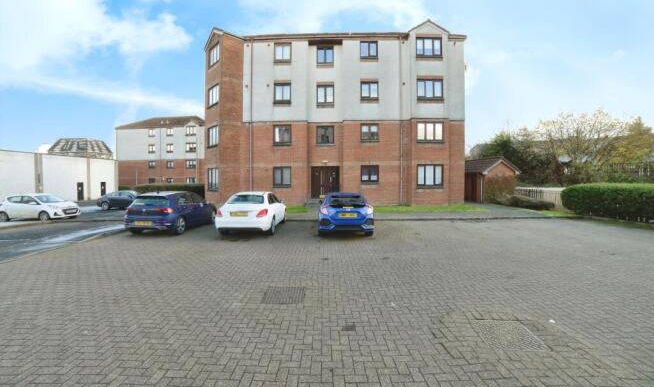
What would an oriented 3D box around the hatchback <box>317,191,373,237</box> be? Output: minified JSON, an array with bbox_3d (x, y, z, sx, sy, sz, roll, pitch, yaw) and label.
[{"bbox_3d":[0.670,0.670,10.000,1.820,1.430,4.500,0,2,1],"label":"hatchback"}]

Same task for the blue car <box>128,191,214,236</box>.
[{"bbox_3d":[-5.970,0.650,10.480,1.820,1.470,4.290,0,2,2],"label":"blue car"}]

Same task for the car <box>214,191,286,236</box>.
[{"bbox_3d":[-2.750,0.660,10.180,1.830,1.440,4.680,0,2,-1],"label":"car"}]

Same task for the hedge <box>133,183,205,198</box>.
[{"bbox_3d":[-13.700,0.000,24.000,7.500,1.750,1.600,0,2,0],"label":"hedge"}]

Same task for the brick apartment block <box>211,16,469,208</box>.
[{"bbox_3d":[0.250,-5.900,21.400,17.400,13.000,10.500,0,2,0],"label":"brick apartment block"}]

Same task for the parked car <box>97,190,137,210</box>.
[{"bbox_3d":[-14.000,0.420,18.600,4.400,1.450,1.790,0,2,-2],"label":"parked car"}]

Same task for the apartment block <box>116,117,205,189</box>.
[{"bbox_3d":[-26.900,-6.800,45.500,15.200,13.300,9.000,0,2,5],"label":"apartment block"}]

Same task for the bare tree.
[{"bbox_3d":[26.000,-4.500,26.000,7.200,7.800,6.800,0,2,0],"label":"bare tree"}]

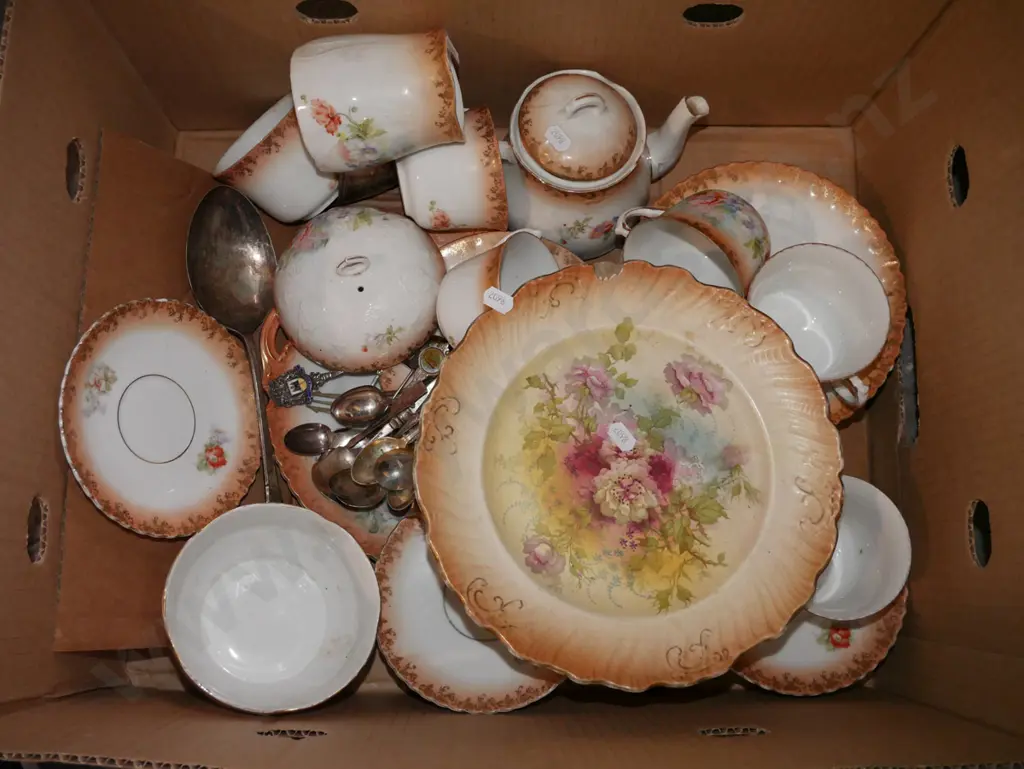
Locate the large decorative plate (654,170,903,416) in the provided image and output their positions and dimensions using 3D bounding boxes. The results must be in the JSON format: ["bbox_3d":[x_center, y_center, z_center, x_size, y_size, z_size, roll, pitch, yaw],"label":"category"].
[{"bbox_3d":[0.168,-0.056,0.672,0.184,0.024,0.184,0,79,-1],"label":"large decorative plate"}]

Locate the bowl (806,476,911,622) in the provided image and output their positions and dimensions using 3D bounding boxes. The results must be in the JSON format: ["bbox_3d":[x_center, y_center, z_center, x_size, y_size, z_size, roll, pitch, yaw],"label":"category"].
[{"bbox_3d":[0.195,0.103,0.623,0.086,0.056,0.086,0,79,-1],"label":"bowl"}]

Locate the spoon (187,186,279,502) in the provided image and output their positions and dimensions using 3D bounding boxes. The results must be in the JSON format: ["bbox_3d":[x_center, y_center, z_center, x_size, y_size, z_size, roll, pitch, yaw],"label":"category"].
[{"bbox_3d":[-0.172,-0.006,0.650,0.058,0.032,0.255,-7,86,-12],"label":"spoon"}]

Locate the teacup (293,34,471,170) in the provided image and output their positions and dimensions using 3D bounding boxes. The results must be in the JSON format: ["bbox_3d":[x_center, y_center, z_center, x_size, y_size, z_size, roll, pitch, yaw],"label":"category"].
[{"bbox_3d":[-0.081,-0.172,0.612,0.099,0.087,0.081,-6,84,-1],"label":"teacup"}]

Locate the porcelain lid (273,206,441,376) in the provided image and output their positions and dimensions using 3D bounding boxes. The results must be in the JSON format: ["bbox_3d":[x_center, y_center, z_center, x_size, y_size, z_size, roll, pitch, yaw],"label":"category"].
[{"bbox_3d":[-0.100,-0.065,0.672,0.112,0.052,0.112,0,74,0],"label":"porcelain lid"}]

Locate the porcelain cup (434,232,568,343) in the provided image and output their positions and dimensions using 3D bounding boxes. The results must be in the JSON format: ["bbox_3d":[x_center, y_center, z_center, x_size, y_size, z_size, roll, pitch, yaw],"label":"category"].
[{"bbox_3d":[-0.012,-0.060,0.659,0.062,0.084,0.098,-5,50,28],"label":"porcelain cup"}]

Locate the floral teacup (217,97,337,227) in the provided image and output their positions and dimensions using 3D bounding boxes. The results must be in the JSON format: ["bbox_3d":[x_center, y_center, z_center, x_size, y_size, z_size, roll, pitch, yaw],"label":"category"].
[{"bbox_3d":[-0.148,-0.148,0.685,0.086,0.084,0.070,-44,124,-1],"label":"floral teacup"}]

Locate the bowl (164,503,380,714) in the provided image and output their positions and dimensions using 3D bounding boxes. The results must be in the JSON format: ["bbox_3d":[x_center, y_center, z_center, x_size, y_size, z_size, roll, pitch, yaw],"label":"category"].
[{"bbox_3d":[-0.149,0.140,0.617,0.124,0.058,0.124,0,72,-18],"label":"bowl"}]

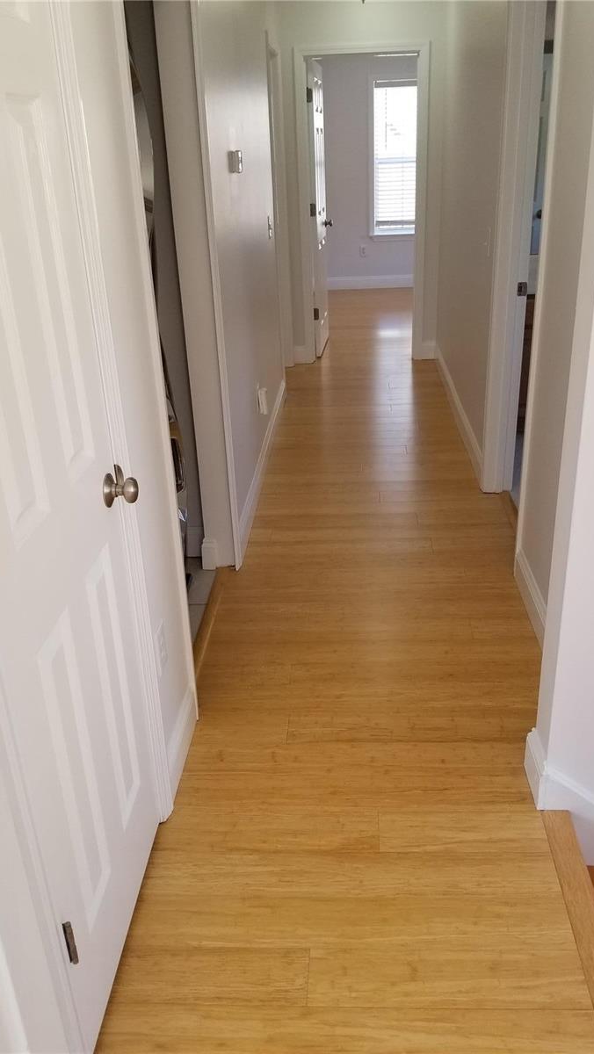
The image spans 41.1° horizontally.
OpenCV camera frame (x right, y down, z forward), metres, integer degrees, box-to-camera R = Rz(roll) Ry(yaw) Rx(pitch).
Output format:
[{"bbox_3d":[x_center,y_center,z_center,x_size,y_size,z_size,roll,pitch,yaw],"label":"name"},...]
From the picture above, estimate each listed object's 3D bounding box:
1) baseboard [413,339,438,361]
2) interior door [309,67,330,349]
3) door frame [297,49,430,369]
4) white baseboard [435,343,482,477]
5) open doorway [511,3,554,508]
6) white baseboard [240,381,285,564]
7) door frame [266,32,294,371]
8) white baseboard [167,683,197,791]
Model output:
[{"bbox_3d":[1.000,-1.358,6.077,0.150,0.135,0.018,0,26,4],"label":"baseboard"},{"bbox_3d":[0.188,-2.420,6.119,0.037,2.030,0.760,3,26,9],"label":"interior door"},{"bbox_3d":[0.470,-2.253,5.701,0.890,2.100,0.130,0,26,4],"label":"door frame"},{"bbox_3d":[0.985,-0.804,4.933,0.016,0.135,2.480,0,26,4],"label":"white baseboard"},{"bbox_3d":[0.901,-0.928,2.973,0.130,2.070,0.830,0,26,4],"label":"open doorway"},{"bbox_3d":[-0.166,-0.436,4.234,0.016,0.140,2.480,0,26,4],"label":"white baseboard"},{"bbox_3d":[-0.127,-2.029,5.261,0.120,2.110,0.880,0,26,4],"label":"door frame"},{"bbox_3d":[-0.302,0.547,2.060,0.016,0.132,0.305,-1,25,5],"label":"white baseboard"}]

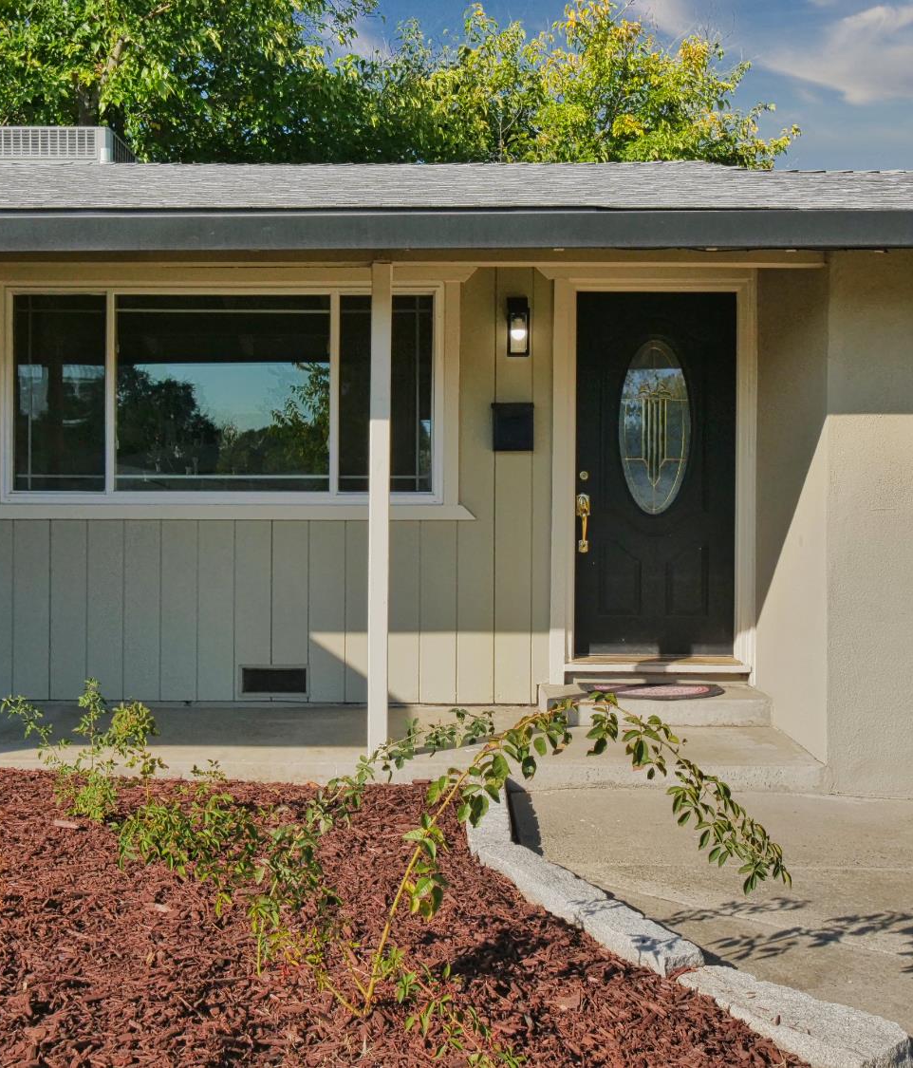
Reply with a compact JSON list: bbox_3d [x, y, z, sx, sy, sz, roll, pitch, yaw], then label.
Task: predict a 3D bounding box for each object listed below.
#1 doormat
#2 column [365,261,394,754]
[{"bbox_3d":[1.057,0.834,6.115,0.780,0.012,0.490,0,1,1],"label":"doormat"},{"bbox_3d":[-0.345,-0.111,5.184,0.089,2.210,0.089,0,1,1],"label":"column"}]

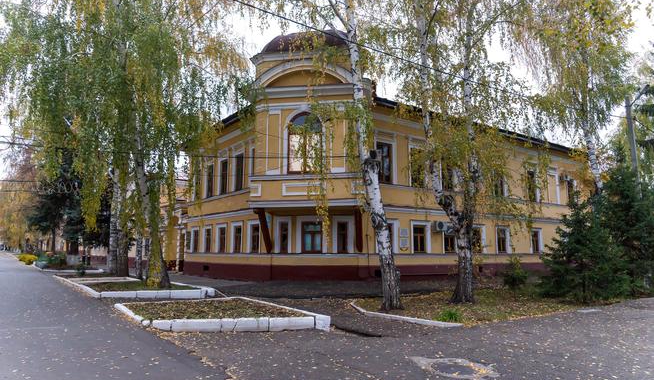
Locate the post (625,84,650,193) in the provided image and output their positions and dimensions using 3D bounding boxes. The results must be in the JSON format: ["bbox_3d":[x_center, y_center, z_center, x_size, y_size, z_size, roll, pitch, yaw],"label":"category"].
[{"bbox_3d":[14.195,-0.244,19.313,1.000,9.093,0.300,-7,-11,40],"label":"post"}]

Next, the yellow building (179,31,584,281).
[{"bbox_3d":[5.860,-0.850,37.010,29.099,15.400,17.499,6,-10,-35],"label":"yellow building"}]

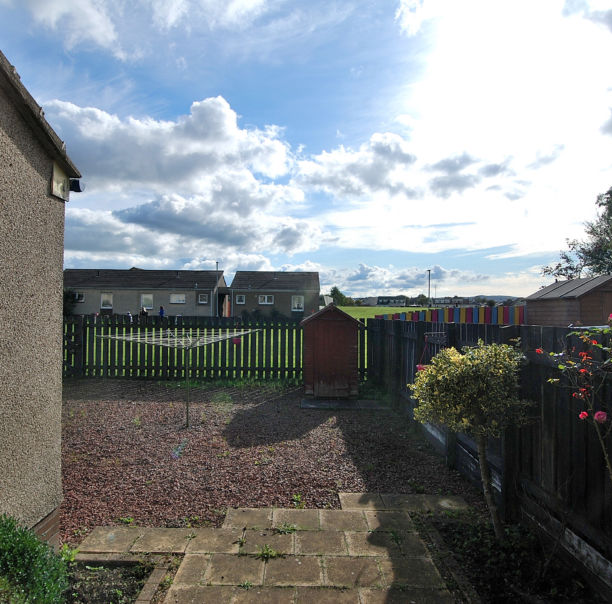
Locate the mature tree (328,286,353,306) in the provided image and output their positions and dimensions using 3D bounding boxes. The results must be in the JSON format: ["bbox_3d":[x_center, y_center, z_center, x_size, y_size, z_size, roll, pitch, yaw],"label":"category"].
[{"bbox_3d":[10.200,-1.500,140.000,6.800,6.400,6.500,0,0,0],"label":"mature tree"}]

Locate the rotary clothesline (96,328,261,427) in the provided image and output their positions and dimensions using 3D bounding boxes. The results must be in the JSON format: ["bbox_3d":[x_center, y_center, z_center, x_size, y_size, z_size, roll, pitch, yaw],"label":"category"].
[{"bbox_3d":[-2.000,1.290,8.000,2.200,1.620,2.200,0,0,14],"label":"rotary clothesline"}]

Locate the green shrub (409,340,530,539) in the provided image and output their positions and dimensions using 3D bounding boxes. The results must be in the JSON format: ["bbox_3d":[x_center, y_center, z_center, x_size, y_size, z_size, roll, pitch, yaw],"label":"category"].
[{"bbox_3d":[1.490,1.250,4.330,1.080,1.800,1.020,0,0,0],"label":"green shrub"}]

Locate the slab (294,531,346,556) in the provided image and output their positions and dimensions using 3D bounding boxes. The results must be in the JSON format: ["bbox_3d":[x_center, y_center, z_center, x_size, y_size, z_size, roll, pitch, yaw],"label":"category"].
[{"bbox_3d":[0.130,2.140,4.165,0.450,0.050,0.450,0,0,-1],"label":"slab"}]

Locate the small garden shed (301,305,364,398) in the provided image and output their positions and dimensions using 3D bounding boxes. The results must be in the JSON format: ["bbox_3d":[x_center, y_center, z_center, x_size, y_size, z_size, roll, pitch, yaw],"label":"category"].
[{"bbox_3d":[0.590,1.080,11.150,1.400,2.050,1.400,0,0,0],"label":"small garden shed"}]

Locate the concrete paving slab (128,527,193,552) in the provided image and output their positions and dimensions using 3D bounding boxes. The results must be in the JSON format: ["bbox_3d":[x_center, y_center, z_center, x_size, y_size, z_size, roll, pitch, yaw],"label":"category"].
[{"bbox_3d":[-1.240,2.115,4.200,0.450,0.050,0.450,0,0,-1],"label":"concrete paving slab"}]

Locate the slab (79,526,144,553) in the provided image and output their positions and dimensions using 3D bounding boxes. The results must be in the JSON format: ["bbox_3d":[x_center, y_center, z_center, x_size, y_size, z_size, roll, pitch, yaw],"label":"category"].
[{"bbox_3d":[-1.690,2.110,4.210,0.450,0.050,0.450,0,0,-1],"label":"slab"}]

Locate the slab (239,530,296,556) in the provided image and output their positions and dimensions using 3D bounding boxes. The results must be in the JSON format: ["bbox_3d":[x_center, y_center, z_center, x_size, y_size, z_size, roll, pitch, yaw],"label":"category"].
[{"bbox_3d":[-0.325,2.135,4.180,0.450,0.050,0.450,0,0,-1],"label":"slab"}]

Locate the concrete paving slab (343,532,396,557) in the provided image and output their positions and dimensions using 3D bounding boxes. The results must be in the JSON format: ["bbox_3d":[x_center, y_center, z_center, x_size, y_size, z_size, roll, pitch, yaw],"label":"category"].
[{"bbox_3d":[0.580,2.145,4.150,0.450,0.050,0.450,0,0,-1],"label":"concrete paving slab"}]

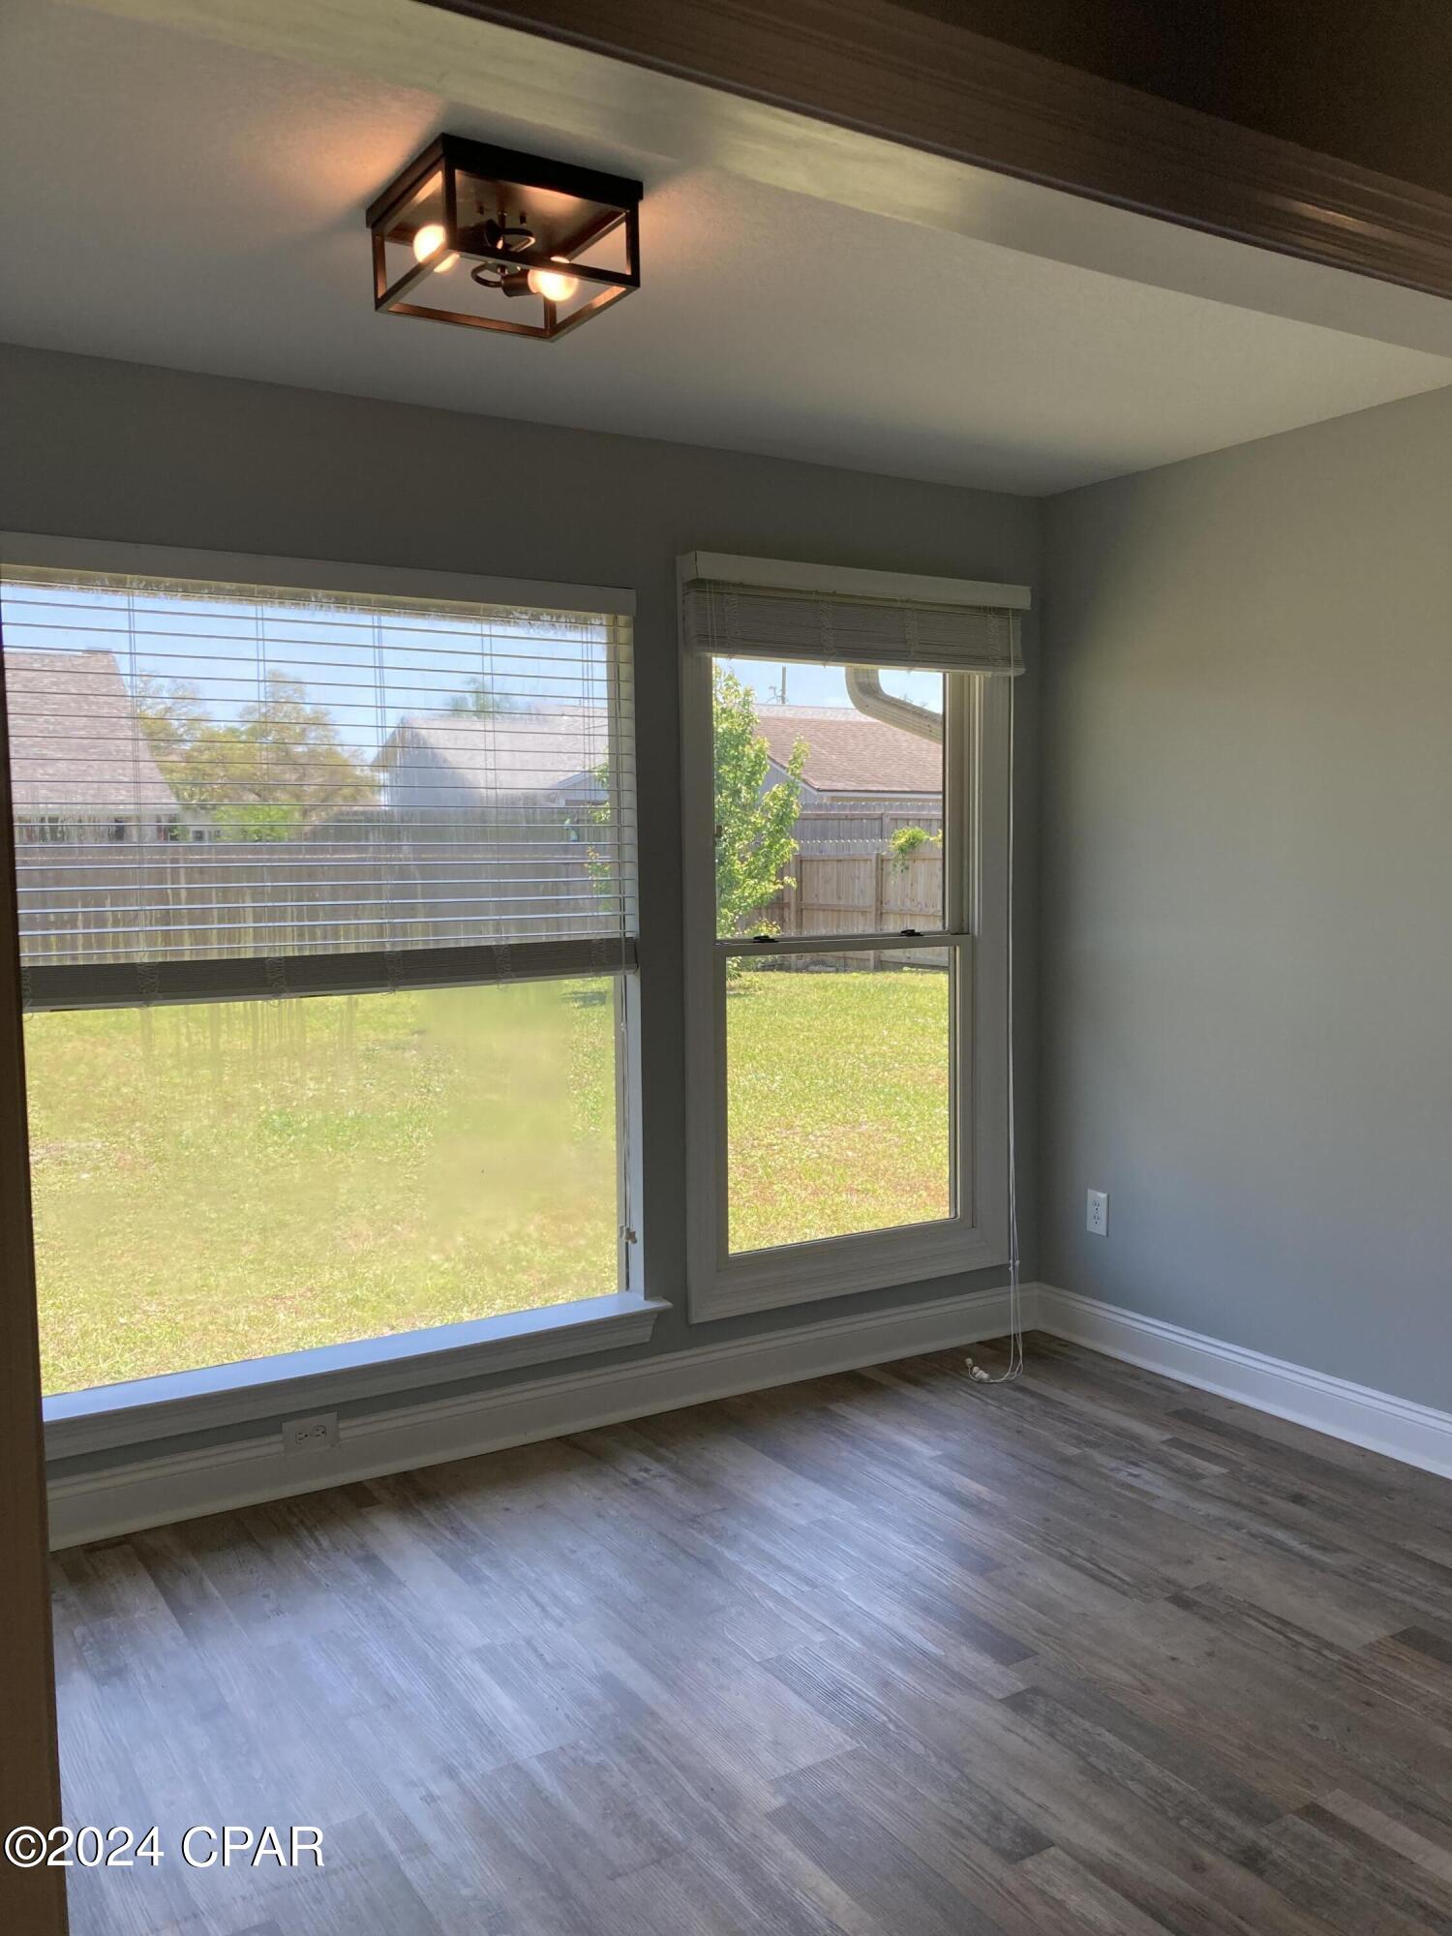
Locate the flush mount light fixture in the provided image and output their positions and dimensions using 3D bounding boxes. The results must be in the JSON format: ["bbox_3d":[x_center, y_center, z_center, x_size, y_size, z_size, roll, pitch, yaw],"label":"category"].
[{"bbox_3d":[-0.343,-1.109,2.412,0.318,0.152,0.306,-3,5,-32],"label":"flush mount light fixture"}]

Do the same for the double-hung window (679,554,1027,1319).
[{"bbox_3d":[0.329,-0.079,4.241,1.080,1.932,0.100,-3,5,-32],"label":"double-hung window"}]

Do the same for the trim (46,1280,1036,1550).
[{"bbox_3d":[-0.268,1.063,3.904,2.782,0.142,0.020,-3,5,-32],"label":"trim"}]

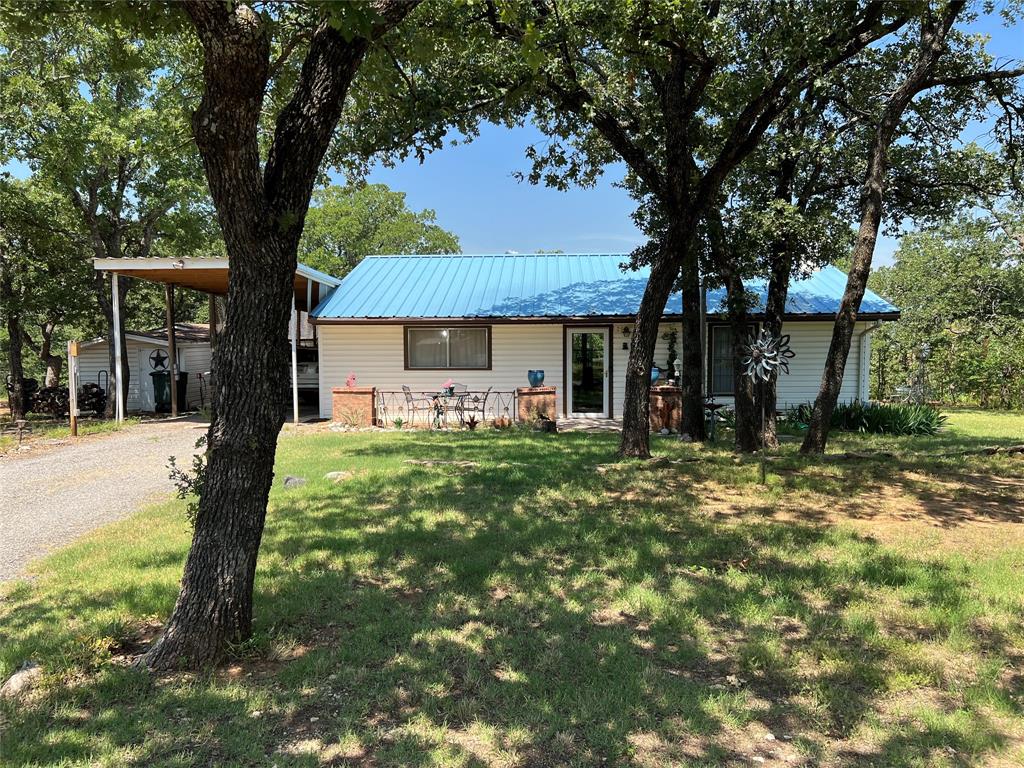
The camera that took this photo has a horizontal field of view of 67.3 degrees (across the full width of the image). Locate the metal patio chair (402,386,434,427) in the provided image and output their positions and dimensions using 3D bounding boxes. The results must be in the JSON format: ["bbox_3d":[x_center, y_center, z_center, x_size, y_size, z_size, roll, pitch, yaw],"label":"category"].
[{"bbox_3d":[-1.995,0.451,16.275,0.680,0.880,0.580,-1,3,-12],"label":"metal patio chair"}]

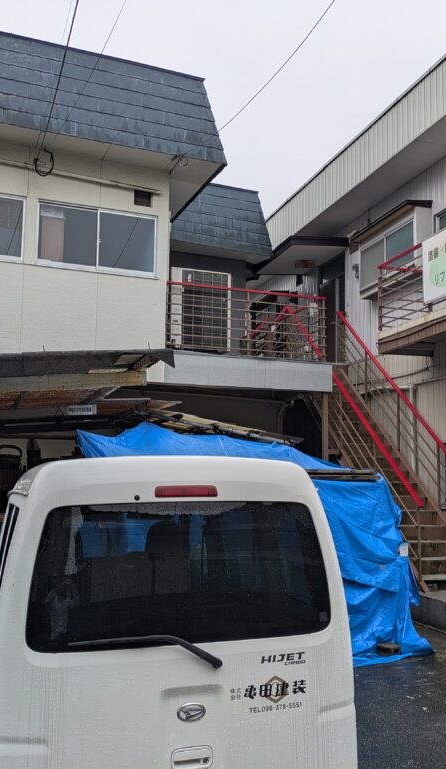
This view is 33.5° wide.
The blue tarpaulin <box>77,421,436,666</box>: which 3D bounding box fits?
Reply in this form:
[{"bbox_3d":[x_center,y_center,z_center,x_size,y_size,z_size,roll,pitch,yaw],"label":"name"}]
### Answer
[{"bbox_3d":[0.196,1.703,8.366,3.806,2.334,2.487,4,-8,-16],"label":"blue tarpaulin"}]

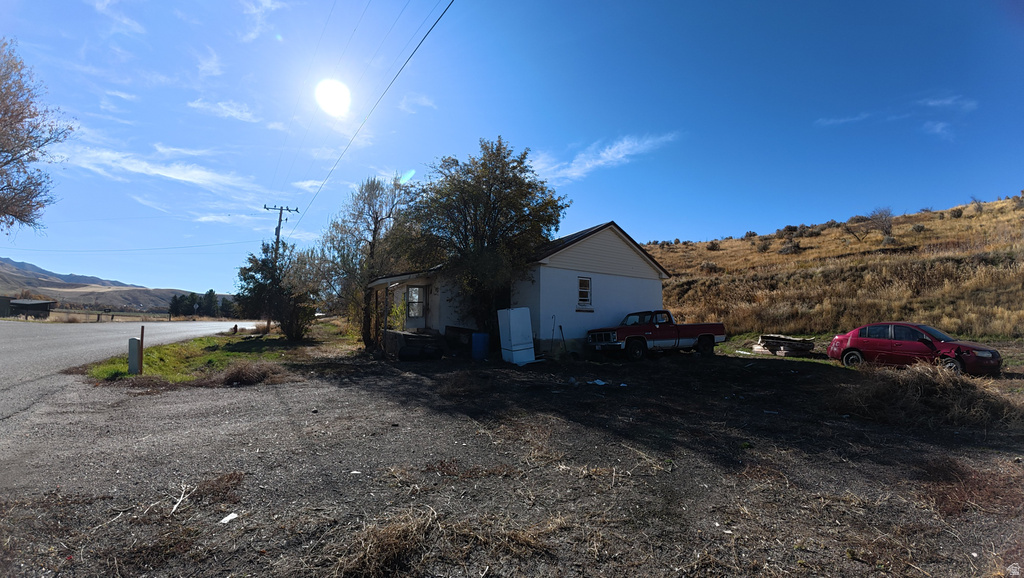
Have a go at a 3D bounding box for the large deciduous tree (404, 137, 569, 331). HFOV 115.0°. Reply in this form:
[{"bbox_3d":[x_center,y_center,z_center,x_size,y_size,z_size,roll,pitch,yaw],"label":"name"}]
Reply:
[{"bbox_3d":[-0.983,-1.670,13.282,6.200,8.800,5.800,1,-5,0],"label":"large deciduous tree"}]

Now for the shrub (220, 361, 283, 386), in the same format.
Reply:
[{"bbox_3d":[-5.919,1.841,7.318,1.300,0.530,1.100,1,-5,0],"label":"shrub"}]

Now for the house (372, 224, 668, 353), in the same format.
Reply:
[{"bbox_3d":[0.153,0.007,17.635,13.800,6.100,9.000,3,-5,-31],"label":"house"}]

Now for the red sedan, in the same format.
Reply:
[{"bbox_3d":[13.732,1.910,11.342,1.720,1.470,4.450,4,-6,-35],"label":"red sedan"}]

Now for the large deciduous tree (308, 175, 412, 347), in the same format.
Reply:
[{"bbox_3d":[-7.188,-1.227,15.749,4.800,8.100,4.600,1,-5,0],"label":"large deciduous tree"}]

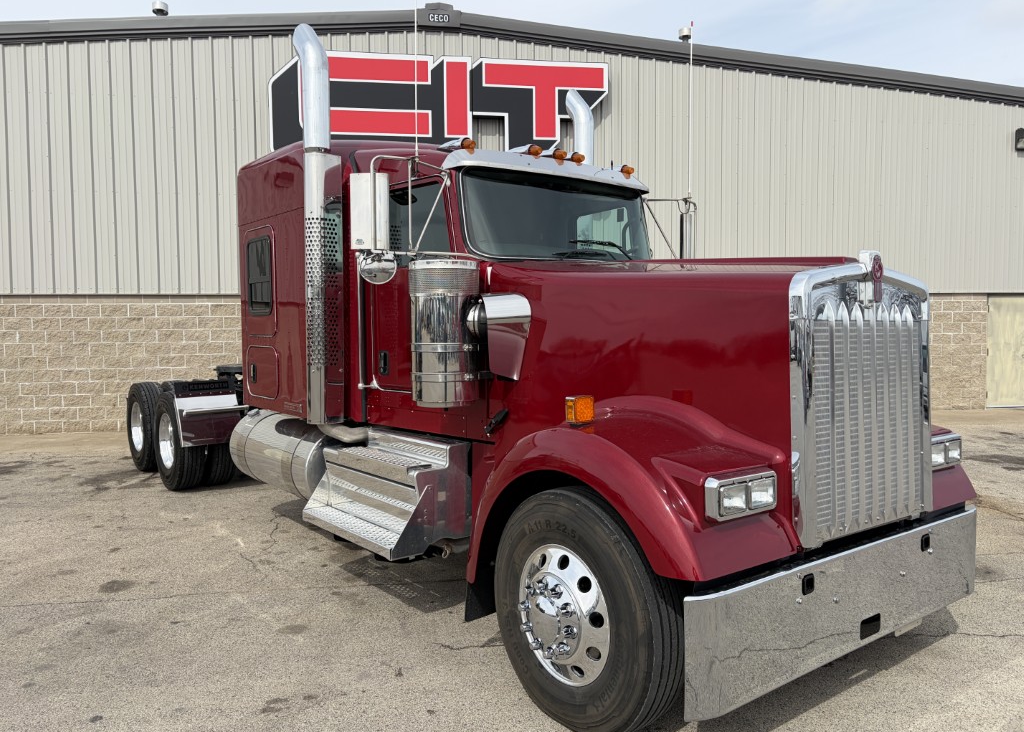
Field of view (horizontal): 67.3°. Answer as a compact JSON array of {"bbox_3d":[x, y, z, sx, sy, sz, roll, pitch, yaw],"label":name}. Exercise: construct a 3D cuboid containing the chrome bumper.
[{"bbox_3d":[1.575,1.007,3.487,2.380,0.460,0.150,-2,3,-38],"label":"chrome bumper"}]

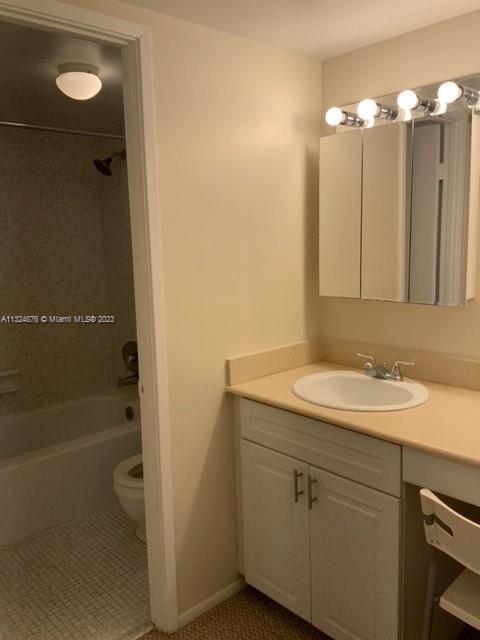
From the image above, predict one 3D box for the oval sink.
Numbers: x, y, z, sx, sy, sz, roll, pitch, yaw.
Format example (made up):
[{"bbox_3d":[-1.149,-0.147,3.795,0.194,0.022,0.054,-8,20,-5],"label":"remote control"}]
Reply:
[{"bbox_3d":[0.417,0.317,1.936,0.450,0.170,0.508,-10,12,-41],"label":"oval sink"}]

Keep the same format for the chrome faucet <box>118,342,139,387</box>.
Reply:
[{"bbox_3d":[-0.715,0.265,3.332,0.115,0.270,0.182,-10,12,-41],"label":"chrome faucet"}]

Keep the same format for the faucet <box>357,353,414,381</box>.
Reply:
[{"bbox_3d":[0.516,0.189,2.011,0.145,0.078,0.243,-10,12,-41],"label":"faucet"}]

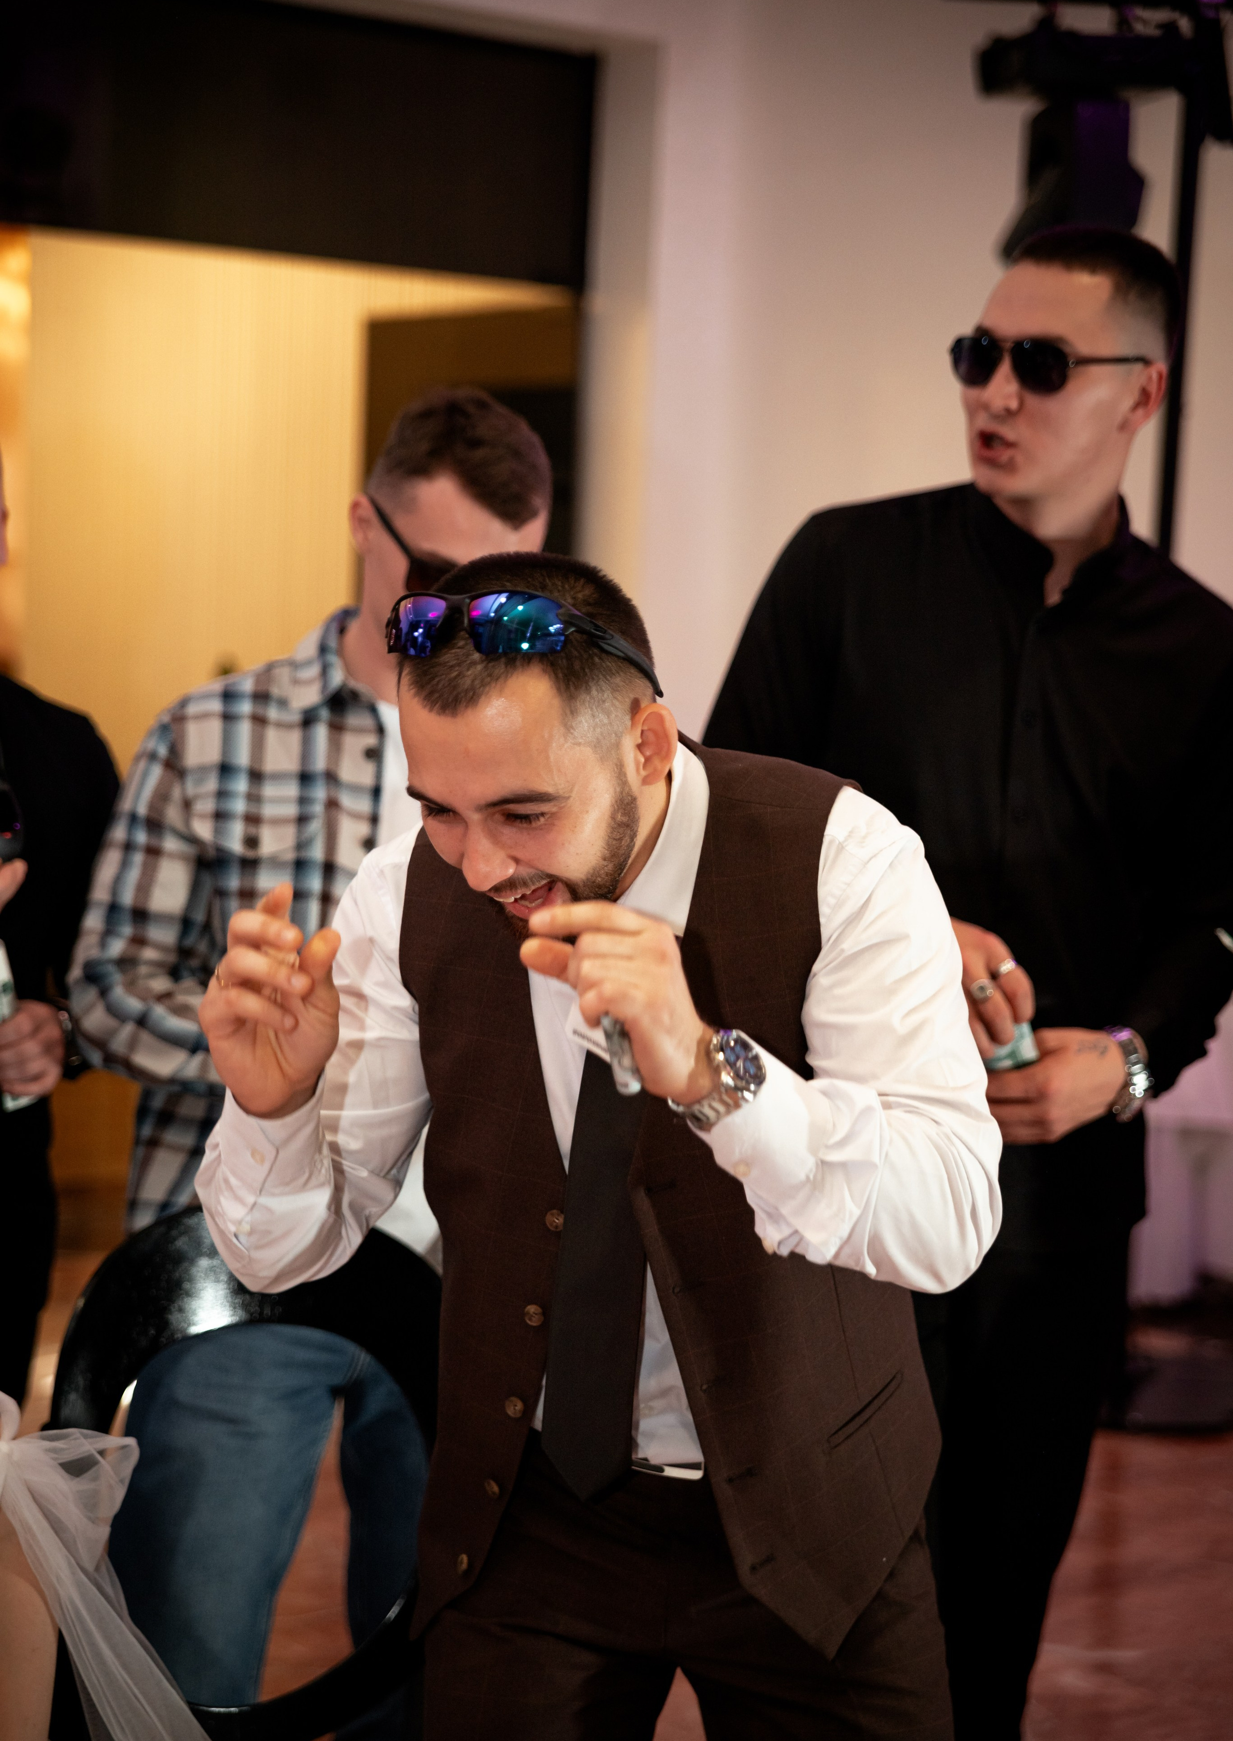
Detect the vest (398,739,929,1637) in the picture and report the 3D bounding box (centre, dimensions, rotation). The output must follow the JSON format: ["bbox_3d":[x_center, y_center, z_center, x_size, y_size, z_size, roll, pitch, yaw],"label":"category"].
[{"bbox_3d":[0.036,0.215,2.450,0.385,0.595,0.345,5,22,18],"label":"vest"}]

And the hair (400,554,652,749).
[{"bbox_3d":[-0.054,-0.126,2.280,0.165,0.155,0.195,7,36,32],"label":"hair"}]

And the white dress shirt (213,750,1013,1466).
[{"bbox_3d":[-0.011,0.159,2.350,0.530,0.520,0.430,5,18,16],"label":"white dress shirt"}]

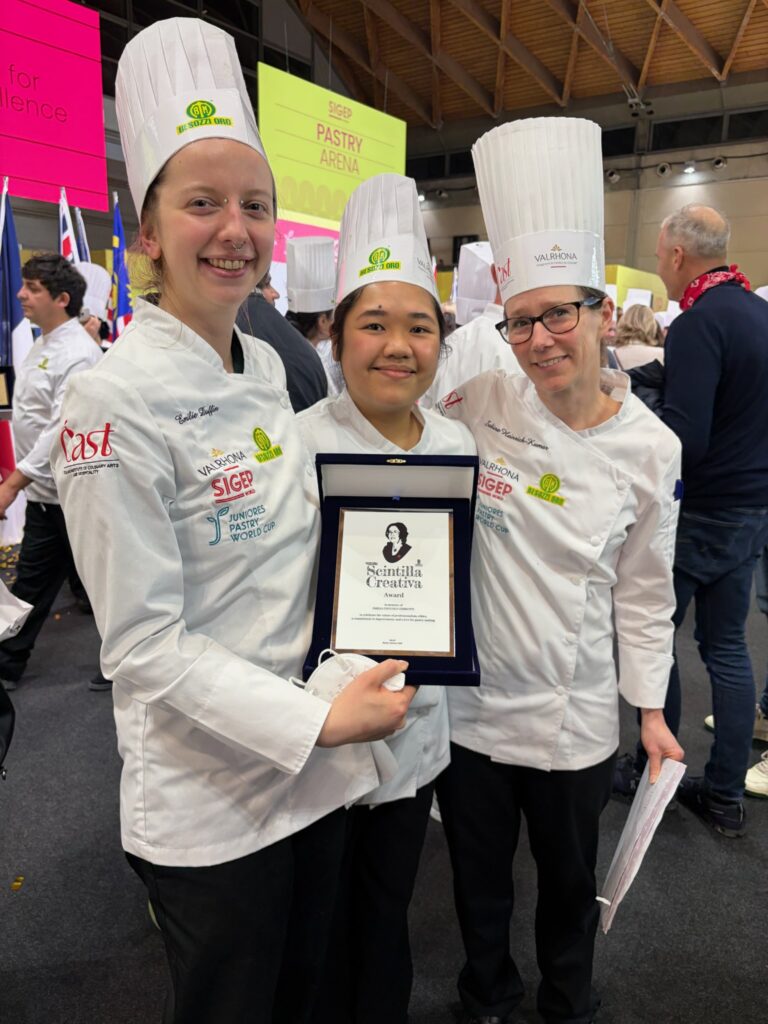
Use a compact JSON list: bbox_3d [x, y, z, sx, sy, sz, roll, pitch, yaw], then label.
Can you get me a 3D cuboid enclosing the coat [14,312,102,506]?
[{"bbox_3d":[-1.265,-0.388,3.000,0.340,0.730,0.480,-6,13,-32],"label":"coat"}]

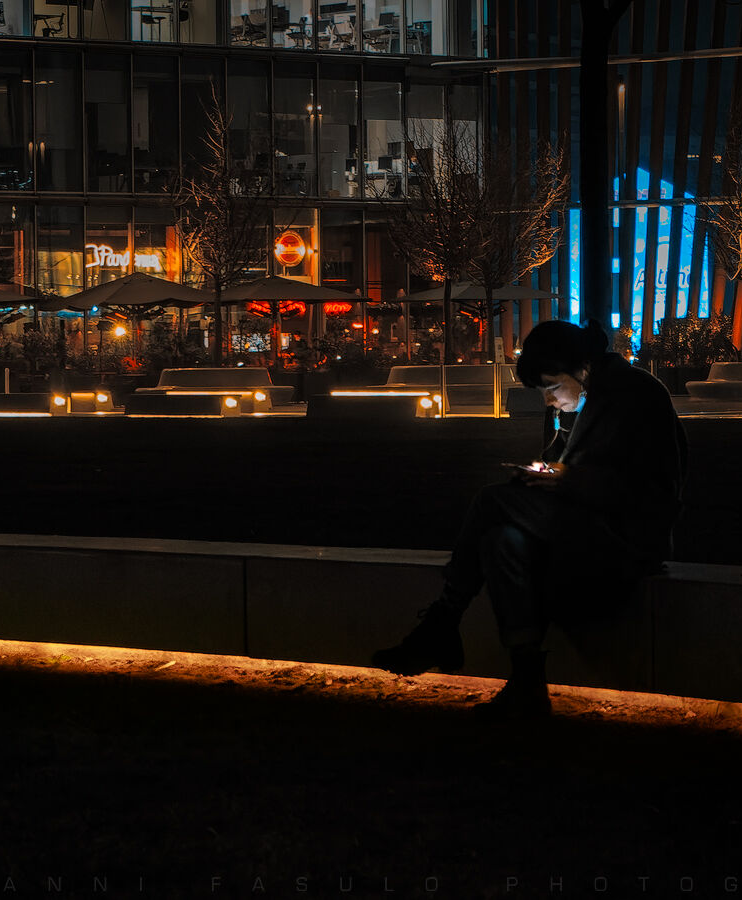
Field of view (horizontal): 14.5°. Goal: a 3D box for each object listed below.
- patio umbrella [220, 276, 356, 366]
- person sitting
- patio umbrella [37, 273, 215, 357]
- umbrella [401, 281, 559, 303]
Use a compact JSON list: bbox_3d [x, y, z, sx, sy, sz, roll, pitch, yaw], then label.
[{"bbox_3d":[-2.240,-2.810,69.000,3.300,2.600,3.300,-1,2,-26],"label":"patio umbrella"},{"bbox_3d":[0.480,0.200,8.750,0.840,1.170,0.520,-1,2,-28],"label":"person sitting"},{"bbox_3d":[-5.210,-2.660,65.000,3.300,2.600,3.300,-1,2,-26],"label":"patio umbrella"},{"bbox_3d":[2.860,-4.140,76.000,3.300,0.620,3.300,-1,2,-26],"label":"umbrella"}]

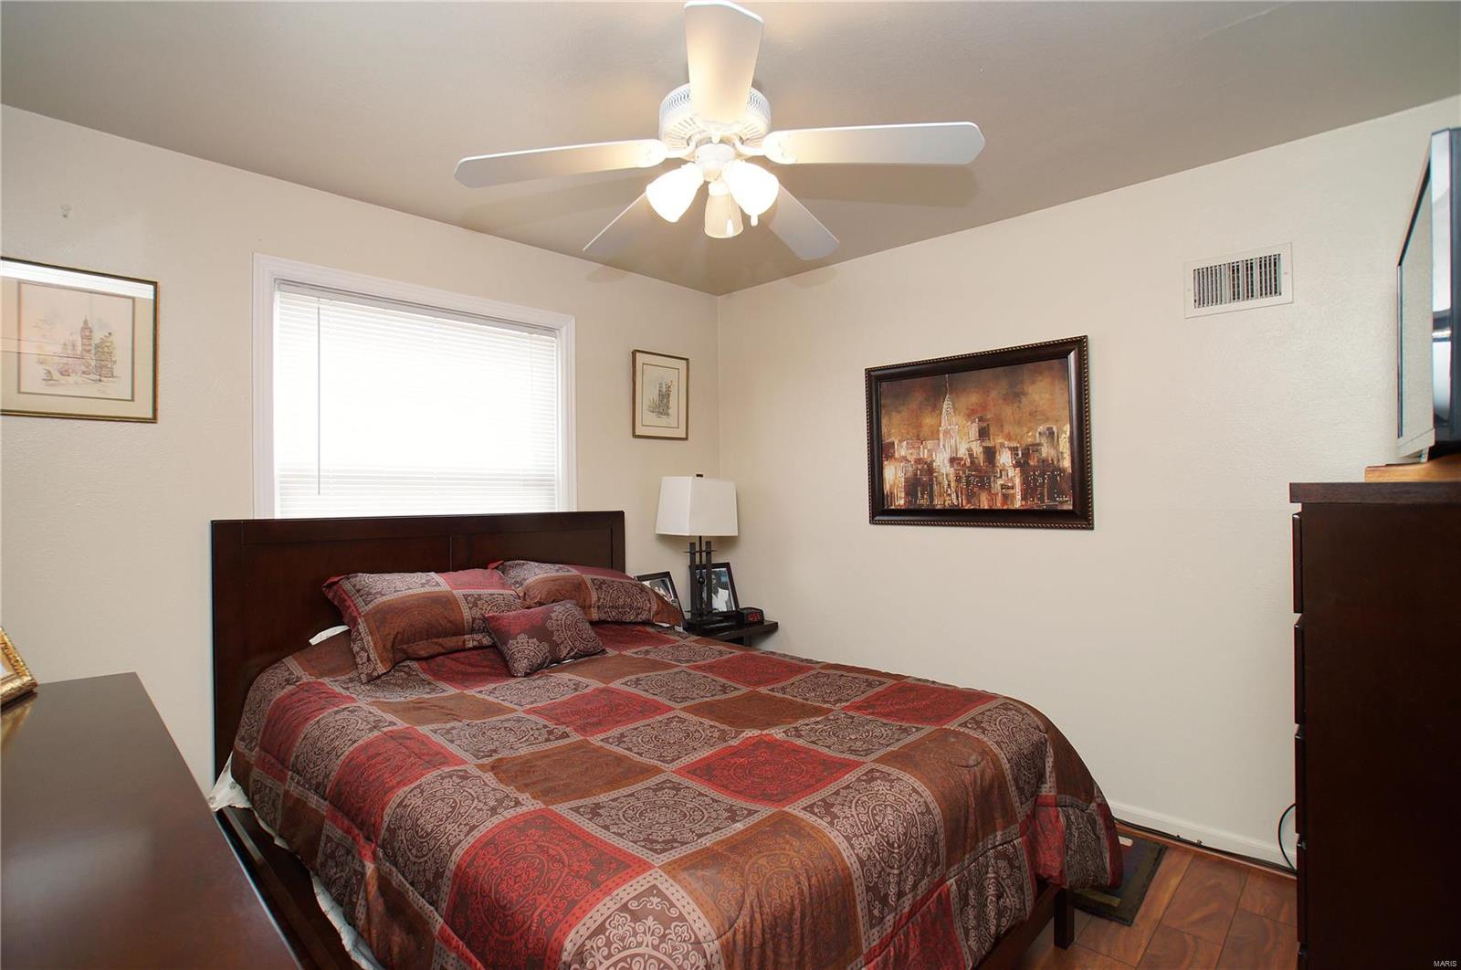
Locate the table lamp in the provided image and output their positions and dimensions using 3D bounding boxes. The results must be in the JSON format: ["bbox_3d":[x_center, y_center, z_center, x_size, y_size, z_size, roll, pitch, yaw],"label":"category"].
[{"bbox_3d":[-0.168,0.353,3.453,0.240,0.810,0.370,0,1,43],"label":"table lamp"}]

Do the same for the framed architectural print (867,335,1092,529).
[{"bbox_3d":[1.044,-0.195,2.847,0.982,0.752,0.040,0,3,43],"label":"framed architectural print"}]

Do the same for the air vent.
[{"bbox_3d":[1.734,-0.693,2.223,0.287,0.194,0.020,0,1,43],"label":"air vent"}]

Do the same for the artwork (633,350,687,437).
[{"bbox_3d":[-0.385,-0.484,3.573,0.020,0.461,0.402,0,1,43],"label":"artwork"}]

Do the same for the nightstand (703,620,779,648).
[{"bbox_3d":[-0.103,1.034,3.485,0.440,0.552,0.600,0,1,43],"label":"nightstand"}]

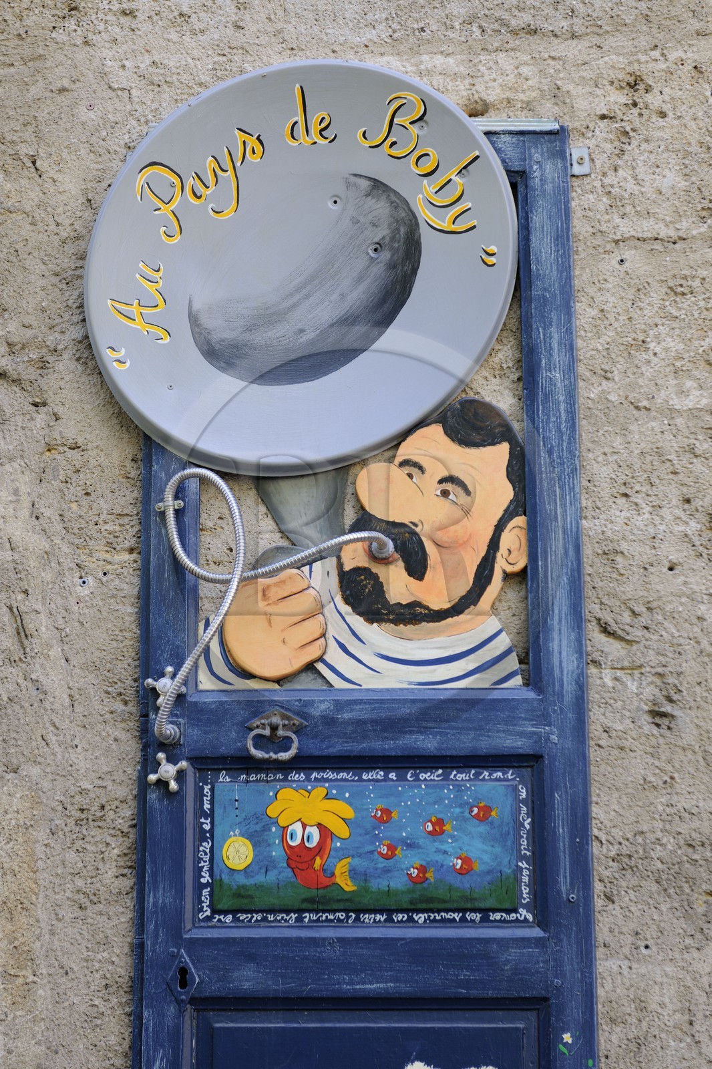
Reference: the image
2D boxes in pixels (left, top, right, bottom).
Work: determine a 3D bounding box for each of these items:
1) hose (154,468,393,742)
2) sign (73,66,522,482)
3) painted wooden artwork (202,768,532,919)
[{"bbox_3d":[-0.122,0.102,3.075,0.354,0.412,0.075,0,-13,1],"label":"hose"},{"bbox_3d":[-0.085,-0.404,3.168,0.653,0.658,0.085,0,-13,1],"label":"sign"},{"bbox_3d":[0.016,0.446,3.000,0.480,0.219,0.020,-1,-13,2],"label":"painted wooden artwork"}]

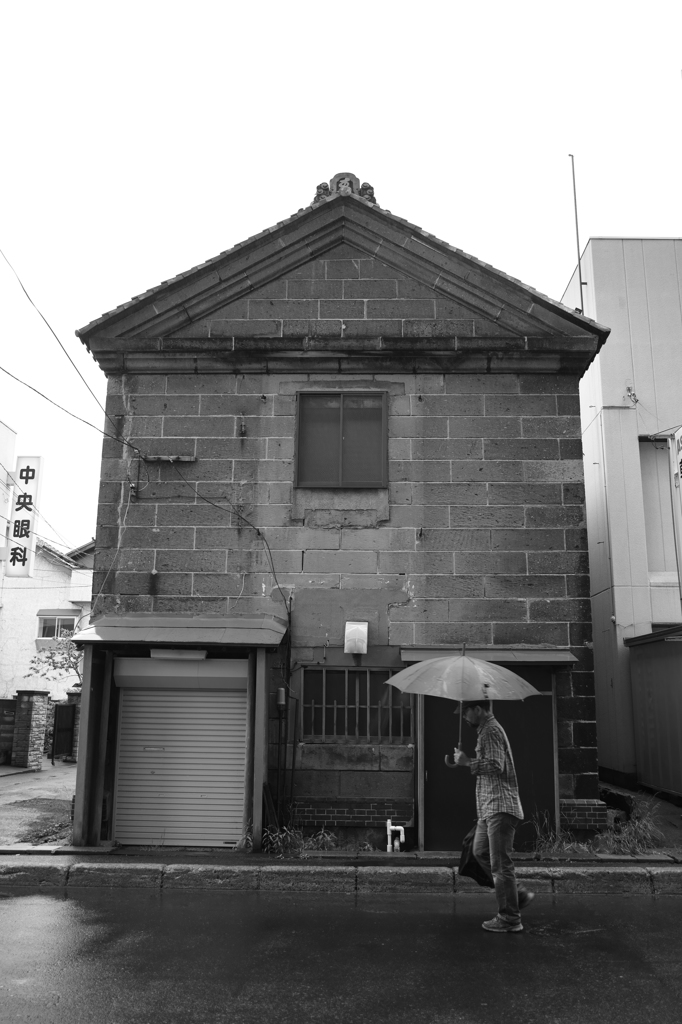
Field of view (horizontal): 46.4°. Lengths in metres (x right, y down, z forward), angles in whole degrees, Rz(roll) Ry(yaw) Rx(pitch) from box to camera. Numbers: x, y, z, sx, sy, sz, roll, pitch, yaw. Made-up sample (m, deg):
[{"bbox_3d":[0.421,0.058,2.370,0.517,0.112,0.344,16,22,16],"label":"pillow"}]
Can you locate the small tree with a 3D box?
[{"bbox_3d":[-5.957,3.755,16.842,1.550,2.414,1.500,0,-10,2],"label":"small tree"}]

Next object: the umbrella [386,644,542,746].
[{"bbox_3d":[0.918,1.483,6.140,1.190,0.930,1.190,5,-6,3],"label":"umbrella"}]

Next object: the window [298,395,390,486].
[{"bbox_3d":[0.013,-0.802,8.839,1.028,1.104,0.120,0,-10,2],"label":"window"}]

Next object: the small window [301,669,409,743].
[{"bbox_3d":[0.172,2.021,8.348,1.185,0.766,0.120,0,-10,2],"label":"small window"}]

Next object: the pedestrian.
[{"bbox_3d":[1.146,2.250,6.017,0.620,1.713,0.540,0,-10,2],"label":"pedestrian"}]

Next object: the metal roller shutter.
[{"bbox_3d":[-1.638,2.625,8.221,1.353,1.568,0.080,0,-10,2],"label":"metal roller shutter"}]

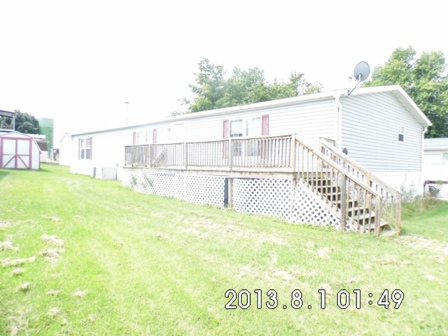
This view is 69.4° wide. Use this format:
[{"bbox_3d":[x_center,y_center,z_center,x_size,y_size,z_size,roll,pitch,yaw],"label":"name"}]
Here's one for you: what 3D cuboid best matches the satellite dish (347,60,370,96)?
[{"bbox_3d":[4.123,-2.716,9.946,0.640,1.060,0.620,1,0,-17],"label":"satellite dish"}]

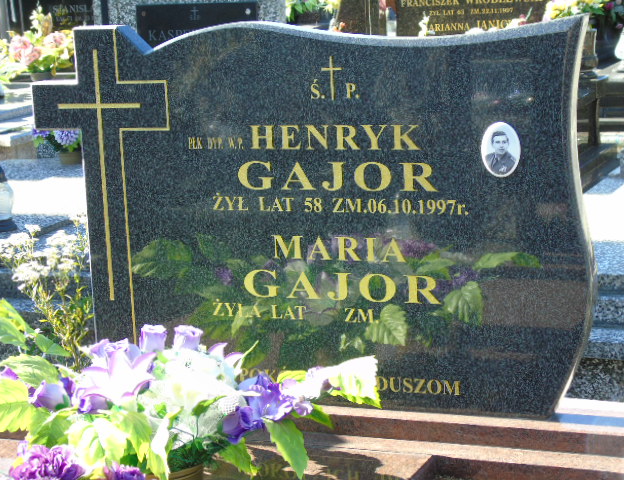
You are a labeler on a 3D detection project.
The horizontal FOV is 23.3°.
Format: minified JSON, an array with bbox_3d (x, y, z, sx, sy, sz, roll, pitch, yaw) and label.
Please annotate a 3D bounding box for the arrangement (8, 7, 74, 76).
[{"bbox_3d":[-1.282,-0.940,7.200,0.320,0.340,0.280,1,15,21],"label":"arrangement"}]

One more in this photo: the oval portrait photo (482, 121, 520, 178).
[{"bbox_3d":[0.401,-0.192,3.219,0.088,0.119,0.010,1,13,21],"label":"oval portrait photo"}]

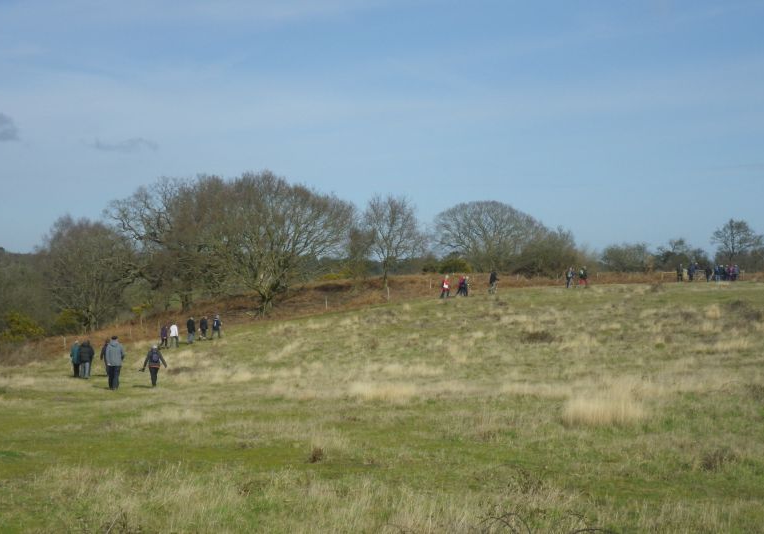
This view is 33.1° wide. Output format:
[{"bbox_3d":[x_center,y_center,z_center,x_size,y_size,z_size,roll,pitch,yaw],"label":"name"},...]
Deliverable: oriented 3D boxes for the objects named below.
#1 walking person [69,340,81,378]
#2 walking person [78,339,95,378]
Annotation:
[{"bbox_3d":[-13.641,4.113,57.300,0.540,1.650,0.420,0,0,-6],"label":"walking person"},{"bbox_3d":[-13.113,4.114,57.000,0.620,1.700,0.420,0,0,-6],"label":"walking person"}]

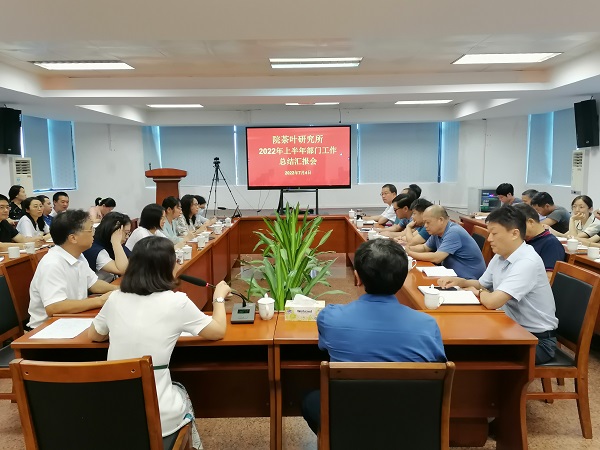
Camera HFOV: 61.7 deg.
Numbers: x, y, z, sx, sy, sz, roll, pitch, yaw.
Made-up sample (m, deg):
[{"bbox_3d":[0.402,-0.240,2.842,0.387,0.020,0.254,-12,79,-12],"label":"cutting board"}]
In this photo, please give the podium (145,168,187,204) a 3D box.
[{"bbox_3d":[-2.521,-0.526,9.529,0.750,1.110,0.500,-1,7,1],"label":"podium"}]

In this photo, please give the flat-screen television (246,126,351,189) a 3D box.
[{"bbox_3d":[-0.019,-1.281,9.600,1.992,1.187,0.090,-1,7,1],"label":"flat-screen television"}]

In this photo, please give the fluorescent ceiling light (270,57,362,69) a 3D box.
[{"bbox_3d":[0.210,-2.160,6.680,1.200,0.070,0.600,-1,7,1],"label":"fluorescent ceiling light"}]

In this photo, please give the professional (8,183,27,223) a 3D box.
[{"bbox_3d":[-3.901,0.091,7.134,0.660,1.290,0.480,-2,7,-10],"label":"professional"}]

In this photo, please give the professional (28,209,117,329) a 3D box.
[{"bbox_3d":[-1.270,0.563,3.001,0.660,1.320,0.500,-1,7,1],"label":"professional"}]

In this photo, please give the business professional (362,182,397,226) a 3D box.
[{"bbox_3d":[1.174,0.085,6.800,0.600,1.280,0.500,-3,7,-19],"label":"business professional"}]

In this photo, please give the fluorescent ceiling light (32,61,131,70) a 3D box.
[{"bbox_3d":[-2.870,-2.123,6.686,1.200,0.070,0.600,-1,7,1],"label":"fluorescent ceiling light"}]

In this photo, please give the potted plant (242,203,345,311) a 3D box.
[{"bbox_3d":[-0.028,0.483,3.690,0.730,1.280,0.730,-1,7,1],"label":"potted plant"}]

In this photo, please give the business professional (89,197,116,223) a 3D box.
[{"bbox_3d":[-2.911,0.172,7.224,0.620,1.130,0.450,-1,7,1],"label":"business professional"}]

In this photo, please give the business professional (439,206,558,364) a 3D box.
[{"bbox_3d":[1.234,0.539,2.956,0.710,1.300,0.500,-1,7,1],"label":"business professional"}]

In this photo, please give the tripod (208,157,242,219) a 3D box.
[{"bbox_3d":[-1.756,-0.880,11.713,0.840,1.420,0.760,-1,7,1],"label":"tripod"}]

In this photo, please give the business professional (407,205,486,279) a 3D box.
[{"bbox_3d":[1.264,0.412,4.365,0.780,1.220,0.520,-1,7,1],"label":"business professional"}]

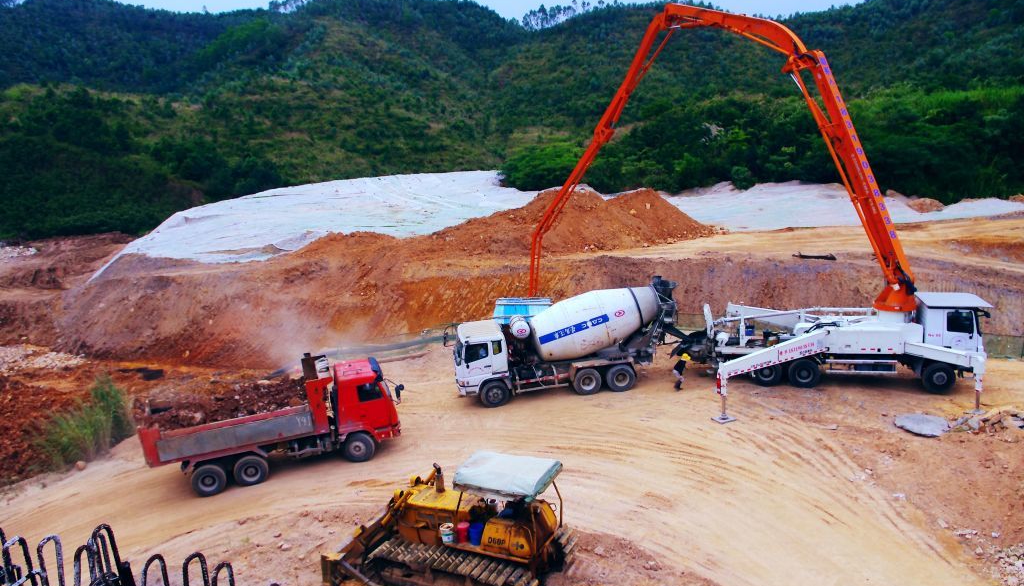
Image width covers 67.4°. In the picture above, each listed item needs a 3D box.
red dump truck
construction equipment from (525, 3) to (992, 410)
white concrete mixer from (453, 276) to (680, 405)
[{"bbox_3d":[-8.285,4.457,27.023,8.250,3.500,2.500,-10,12,-16],"label":"red dump truck"},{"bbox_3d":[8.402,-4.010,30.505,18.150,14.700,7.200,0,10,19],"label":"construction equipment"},{"bbox_3d":[2.364,1.864,31.151,9.500,4.150,2.500,-7,12,-4],"label":"white concrete mixer"}]

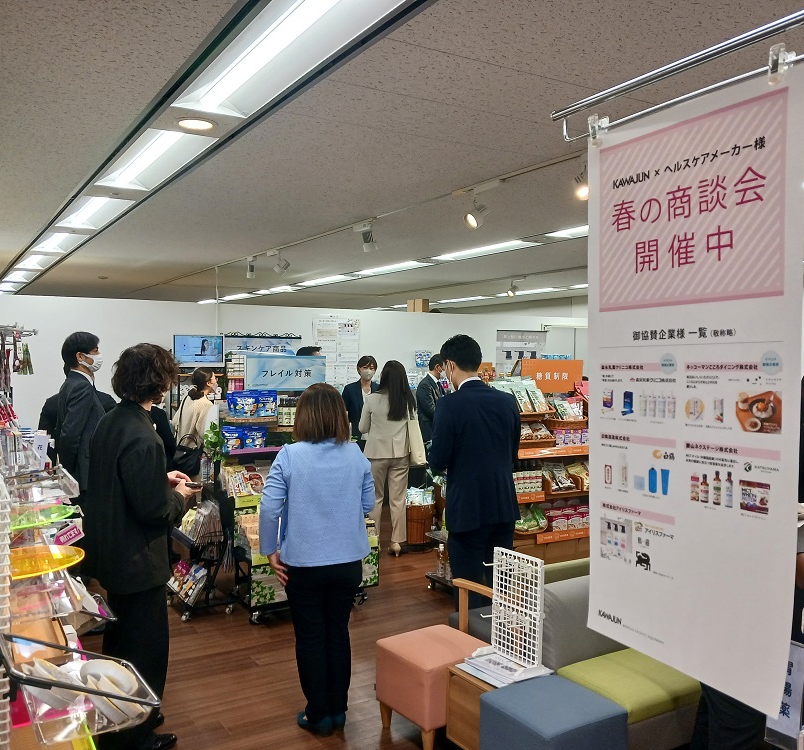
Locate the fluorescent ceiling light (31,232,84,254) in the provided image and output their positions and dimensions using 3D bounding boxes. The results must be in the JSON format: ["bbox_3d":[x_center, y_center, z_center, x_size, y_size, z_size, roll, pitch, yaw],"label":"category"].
[{"bbox_3d":[-2.887,-1.134,6.556,0.294,0.085,1.242,0,1,-31],"label":"fluorescent ceiling light"}]

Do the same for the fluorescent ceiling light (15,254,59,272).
[{"bbox_3d":[-3.743,-1.164,7.966,0.300,0.090,1.230,-1,2,-31],"label":"fluorescent ceiling light"}]

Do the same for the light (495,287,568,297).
[{"bbox_3d":[1.933,-1.246,11.437,0.300,0.090,1.230,-1,2,-31],"label":"light"}]

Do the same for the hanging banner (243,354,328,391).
[{"bbox_3d":[-0.811,-0.010,5.533,0.609,0.250,0.020,0,1,-31],"label":"hanging banner"}]

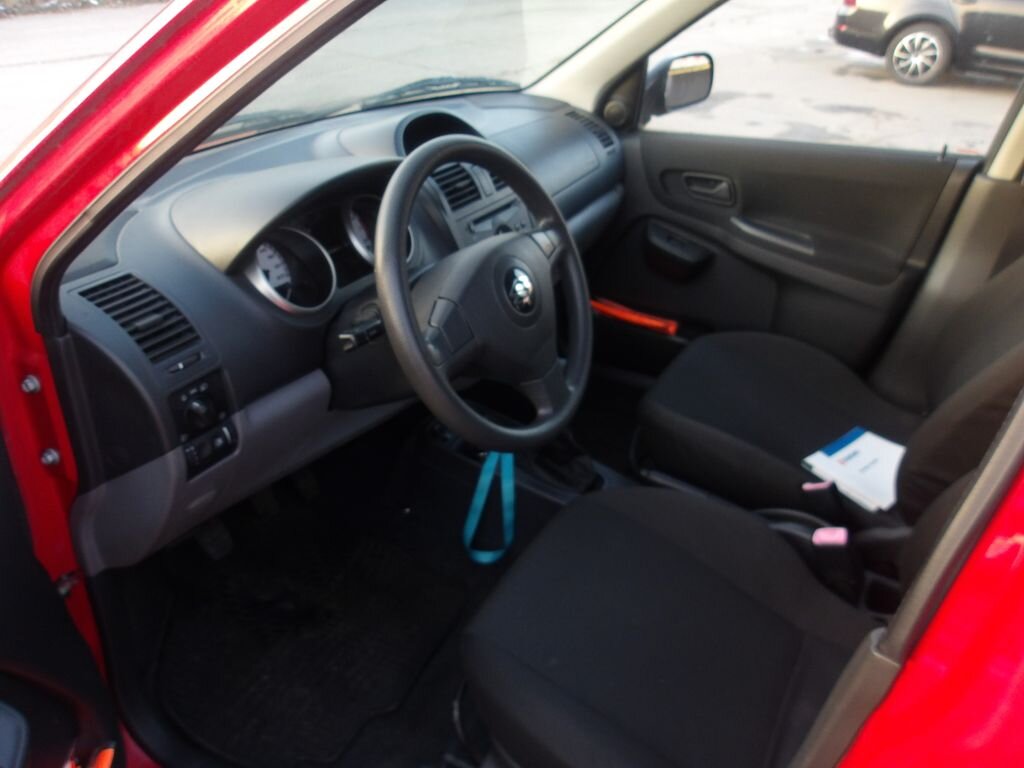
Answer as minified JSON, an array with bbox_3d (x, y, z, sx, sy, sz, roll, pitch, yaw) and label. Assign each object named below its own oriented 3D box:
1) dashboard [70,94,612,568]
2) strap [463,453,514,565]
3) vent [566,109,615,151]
[{"bbox_3d":[-0.156,-0.246,1.385,0.410,0.480,1.320,19,34,23],"label":"dashboard"},{"bbox_3d":[-0.034,0.194,1.265,0.072,0.200,0.030,3,30,-1],"label":"strap"},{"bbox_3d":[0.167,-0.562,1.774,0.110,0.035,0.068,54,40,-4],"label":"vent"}]

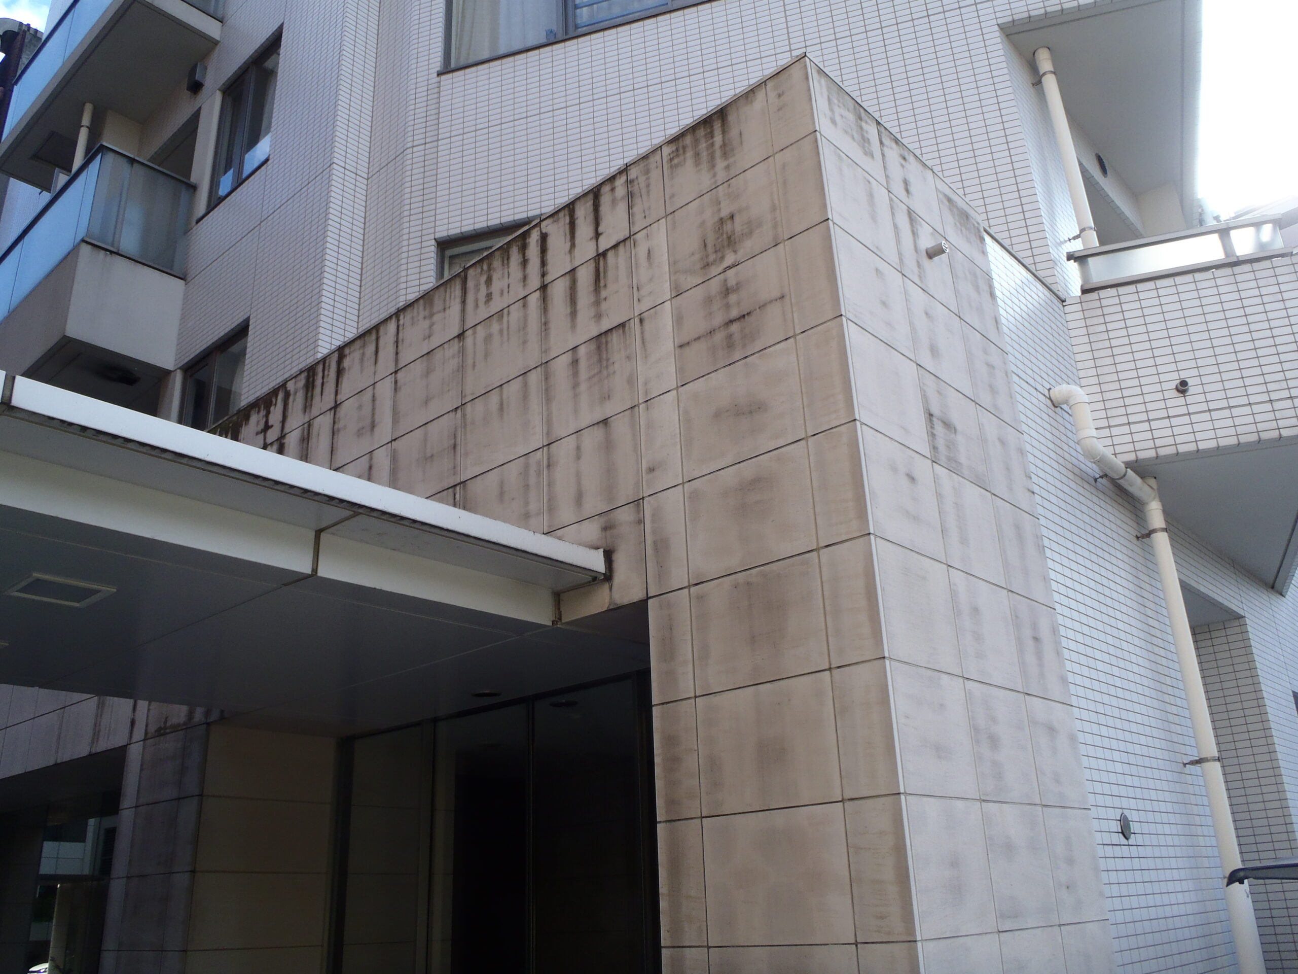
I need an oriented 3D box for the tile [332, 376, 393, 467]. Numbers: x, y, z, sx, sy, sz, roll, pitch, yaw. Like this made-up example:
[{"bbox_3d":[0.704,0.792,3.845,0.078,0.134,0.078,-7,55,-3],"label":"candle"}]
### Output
[{"bbox_3d":[-1.556,-0.345,5.741,0.559,0.399,0.022,-20,-27,38],"label":"tile"}]

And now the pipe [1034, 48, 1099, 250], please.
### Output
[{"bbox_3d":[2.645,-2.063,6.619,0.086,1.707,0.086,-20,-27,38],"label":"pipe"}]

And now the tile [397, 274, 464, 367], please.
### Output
[{"bbox_3d":[-1.174,-0.891,5.666,0.582,0.372,0.020,-20,-27,38],"label":"tile"}]

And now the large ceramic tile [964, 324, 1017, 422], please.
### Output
[{"bbox_3d":[1.548,-0.493,4.775,0.020,0.408,0.488,-20,-28,38],"label":"large ceramic tile"}]

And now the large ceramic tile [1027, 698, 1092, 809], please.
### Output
[{"bbox_3d":[1.576,1.029,4.045,0.022,0.399,0.473,-20,-27,38],"label":"large ceramic tile"}]

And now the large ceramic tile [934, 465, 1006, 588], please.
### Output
[{"bbox_3d":[1.210,0.158,4.013,0.030,0.398,0.488,-20,-27,38],"label":"large ceramic tile"}]

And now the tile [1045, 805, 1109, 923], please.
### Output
[{"bbox_3d":[1.601,1.425,3.970,0.030,0.403,0.473,-20,-27,38],"label":"tile"}]

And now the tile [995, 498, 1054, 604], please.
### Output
[{"bbox_3d":[1.543,0.275,4.339,0.022,0.399,0.473,-20,-27,38],"label":"tile"}]

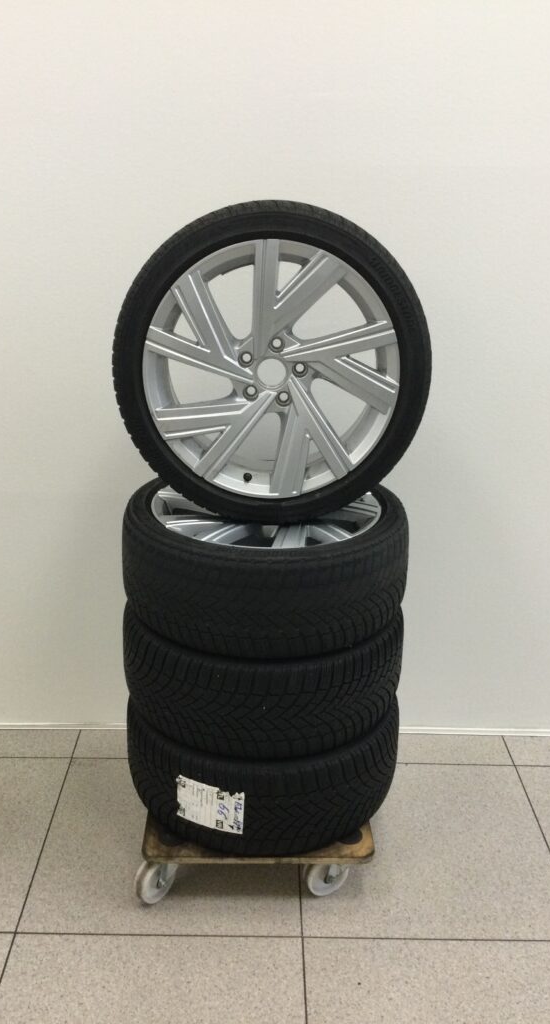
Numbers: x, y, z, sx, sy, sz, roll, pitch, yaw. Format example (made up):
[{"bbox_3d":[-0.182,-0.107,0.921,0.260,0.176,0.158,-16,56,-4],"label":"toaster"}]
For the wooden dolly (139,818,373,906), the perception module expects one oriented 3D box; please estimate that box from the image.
[{"bbox_3d":[-0.044,0.699,2.238,0.500,0.142,0.570,1,21,-2],"label":"wooden dolly"}]

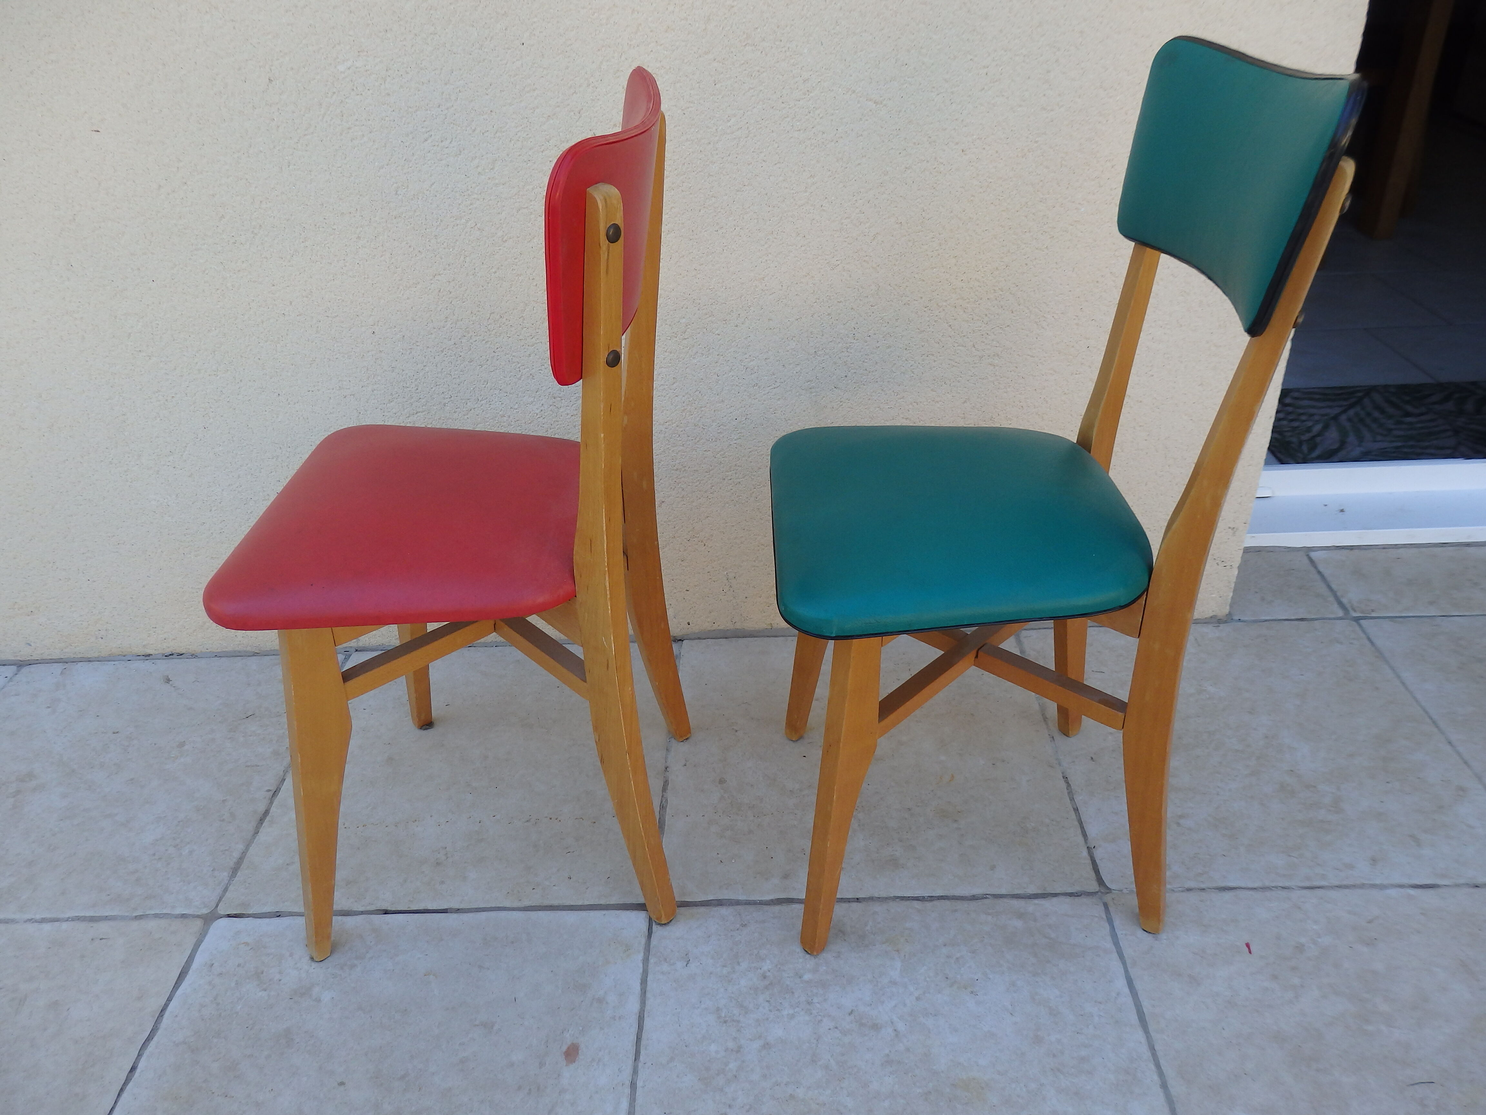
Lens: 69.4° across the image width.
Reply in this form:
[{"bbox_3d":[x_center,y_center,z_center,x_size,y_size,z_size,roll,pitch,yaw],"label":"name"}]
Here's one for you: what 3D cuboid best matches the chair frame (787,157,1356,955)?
[{"bbox_3d":[0.244,-0.013,1.074,0.421,0.783,0.386,-3,31,1],"label":"chair frame"}]

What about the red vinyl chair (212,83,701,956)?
[{"bbox_3d":[-0.275,-0.028,1.097,0.428,0.832,0.402,-1,31,3],"label":"red vinyl chair"}]

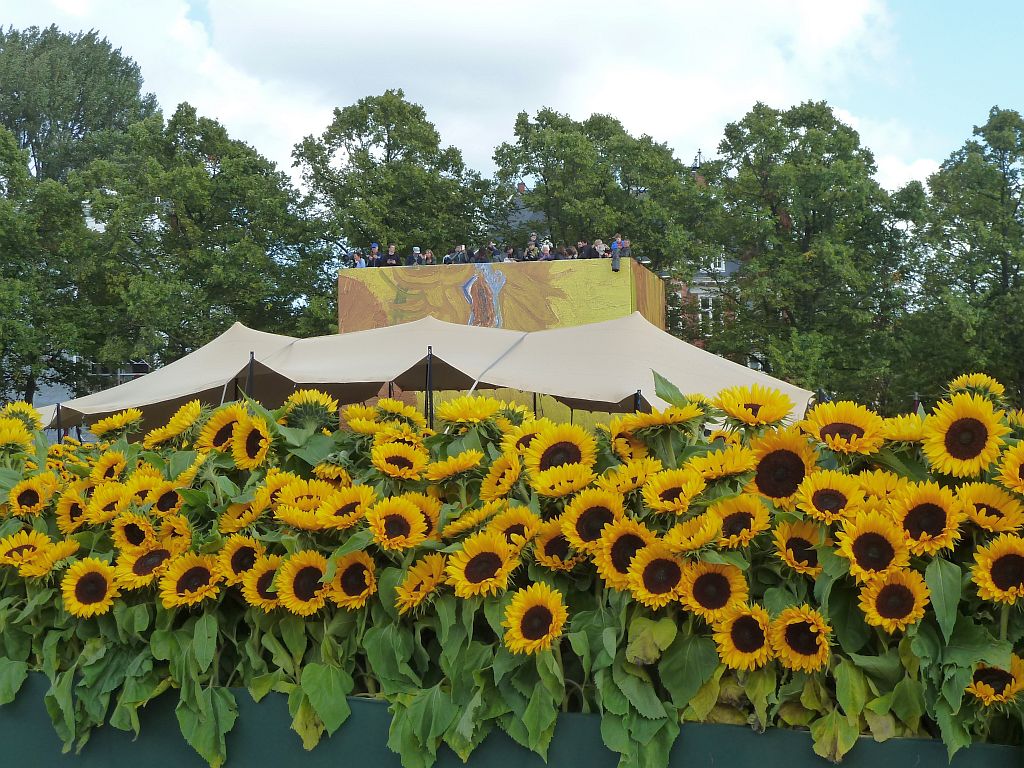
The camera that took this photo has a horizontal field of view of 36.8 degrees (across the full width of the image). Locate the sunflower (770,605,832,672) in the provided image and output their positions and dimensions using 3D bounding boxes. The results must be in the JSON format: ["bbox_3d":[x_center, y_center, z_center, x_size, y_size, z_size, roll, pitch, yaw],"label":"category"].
[{"bbox_3d":[0.555,0.488,2.950,0.115,0.128,0.050,-1,-7,29],"label":"sunflower"}]

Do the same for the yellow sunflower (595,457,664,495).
[{"bbox_3d":[0.256,0.202,3.350,0.145,0.060,0.145,-1,31,28],"label":"yellow sunflower"}]

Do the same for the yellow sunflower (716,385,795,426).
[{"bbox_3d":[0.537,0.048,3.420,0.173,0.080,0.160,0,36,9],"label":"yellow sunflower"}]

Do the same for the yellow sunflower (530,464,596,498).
[{"bbox_3d":[0.121,0.228,3.600,0.158,0.060,0.155,0,25,13],"label":"yellow sunflower"}]

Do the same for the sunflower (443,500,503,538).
[{"bbox_3d":[-0.092,0.317,3.600,0.165,0.060,0.165,-32,9,-19],"label":"sunflower"}]

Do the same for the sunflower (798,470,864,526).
[{"bbox_3d":[0.631,0.227,3.050,0.138,0.138,0.060,0,-41,6],"label":"sunflower"}]

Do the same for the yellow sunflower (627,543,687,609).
[{"bbox_3d":[0.315,0.419,3.380,0.135,0.148,0.055,-1,-11,17],"label":"yellow sunflower"}]

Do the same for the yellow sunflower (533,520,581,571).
[{"bbox_3d":[0.101,0.343,3.270,0.112,0.112,0.050,0,-28,10],"label":"yellow sunflower"}]

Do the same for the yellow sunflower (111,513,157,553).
[{"bbox_3d":[-1.006,0.399,4.100,0.122,0.115,0.055,0,1,6],"label":"yellow sunflower"}]

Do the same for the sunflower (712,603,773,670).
[{"bbox_3d":[0.450,0.494,3.000,0.125,0.125,0.050,-1,0,18],"label":"sunflower"}]

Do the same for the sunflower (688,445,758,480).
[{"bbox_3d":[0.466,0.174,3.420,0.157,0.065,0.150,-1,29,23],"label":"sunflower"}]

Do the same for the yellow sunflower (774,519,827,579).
[{"bbox_3d":[0.685,0.388,3.650,0.150,0.150,0.055,1,-28,-20],"label":"yellow sunflower"}]

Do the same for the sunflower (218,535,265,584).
[{"bbox_3d":[-0.633,0.413,3.600,0.122,0.122,0.050,-1,-12,21],"label":"sunflower"}]

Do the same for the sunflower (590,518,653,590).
[{"bbox_3d":[0.230,0.342,3.120,0.130,0.143,0.050,-1,-14,26],"label":"sunflower"}]

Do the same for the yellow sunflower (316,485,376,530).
[{"bbox_3d":[-0.371,0.278,3.430,0.128,0.050,0.125,-1,39,24],"label":"yellow sunflower"}]

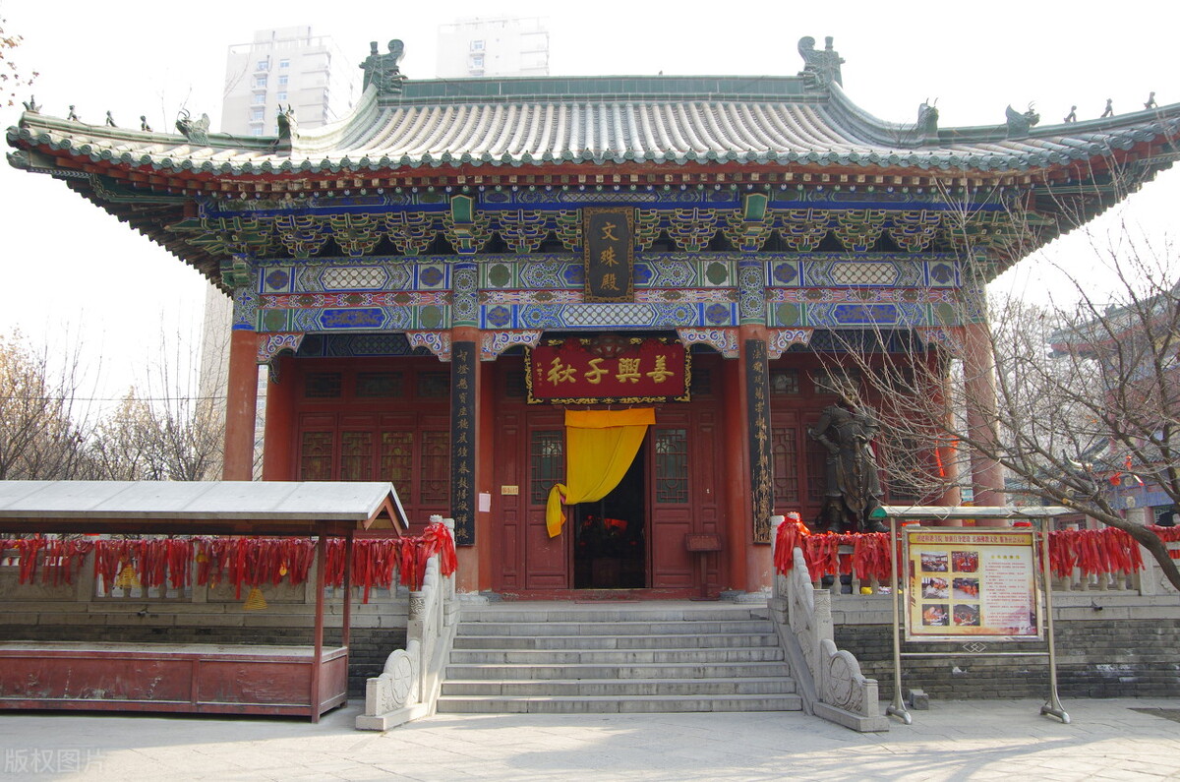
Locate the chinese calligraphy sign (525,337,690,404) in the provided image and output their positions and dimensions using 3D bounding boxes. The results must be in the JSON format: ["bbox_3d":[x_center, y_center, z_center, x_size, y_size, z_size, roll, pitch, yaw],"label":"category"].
[{"bbox_3d":[0.302,-0.336,14.719,2.750,1.107,0.140,-1,7,0],"label":"chinese calligraphy sign"}]

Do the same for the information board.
[{"bbox_3d":[4.067,2.048,9.370,1.466,1.182,0.100,-1,-11,2],"label":"information board"}]

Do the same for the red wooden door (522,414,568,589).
[{"bbox_3d":[-0.714,1.791,14.573,0.730,2.872,0.080,-1,-11,0],"label":"red wooden door"}]

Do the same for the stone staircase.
[{"bbox_3d":[0.319,3.159,10.525,3.987,0.980,1.862,-1,-11,0],"label":"stone staircase"}]

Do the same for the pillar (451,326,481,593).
[{"bbox_3d":[-1.851,0.980,13.091,0.440,3.947,0.440,-1,-11,0],"label":"pillar"}]

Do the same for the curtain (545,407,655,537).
[{"bbox_3d":[0.169,1.336,14.530,1.811,2.119,0.200,-1,-11,0],"label":"curtain"}]

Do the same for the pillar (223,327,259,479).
[{"bbox_3d":[-5.203,1.016,13.111,0.440,3.964,0.440,-1,-11,0],"label":"pillar"}]

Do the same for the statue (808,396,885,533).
[{"bbox_3d":[3.886,0.964,13.374,1.110,2.360,0.720,1,-11,-6],"label":"statue"}]

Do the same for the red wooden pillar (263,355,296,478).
[{"bbox_3d":[-5.187,1.305,14.701,0.440,3.988,0.440,-1,-11,0],"label":"red wooden pillar"}]

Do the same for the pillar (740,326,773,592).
[{"bbox_3d":[2.468,0.955,13.061,0.440,3.952,0.440,-1,-11,0],"label":"pillar"}]

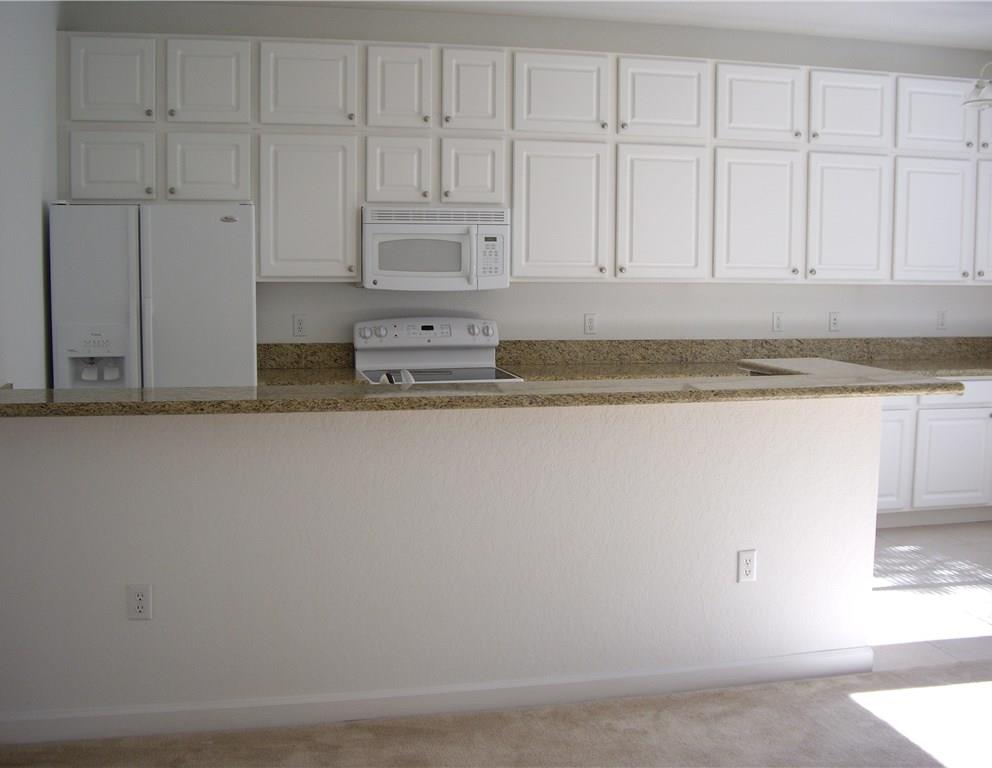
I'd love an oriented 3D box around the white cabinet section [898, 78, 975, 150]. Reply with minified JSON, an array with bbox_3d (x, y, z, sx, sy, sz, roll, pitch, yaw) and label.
[{"bbox_3d":[2.461,-1.540,6.464,0.527,0.429,0.310,-1,5,-13],"label":"white cabinet section"}]

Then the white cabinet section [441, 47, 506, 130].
[{"bbox_3d":[-0.150,-1.518,5.871,0.343,0.422,0.320,-1,6,-13],"label":"white cabinet section"}]

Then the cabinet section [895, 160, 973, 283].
[{"bbox_3d":[2.458,-0.950,6.512,0.542,0.717,0.310,-1,5,-13],"label":"cabinet section"}]

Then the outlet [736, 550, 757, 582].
[{"bbox_3d":[0.872,0.634,3.906,0.071,0.115,0.012,-1,6,-13],"label":"outlet"}]

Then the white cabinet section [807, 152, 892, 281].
[{"bbox_3d":[1.936,-0.947,6.388,0.541,0.712,0.310,-1,5,-13],"label":"white cabinet section"}]

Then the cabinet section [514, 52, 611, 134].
[{"bbox_3d":[0.309,-1.521,5.979,0.528,0.424,0.320,-1,6,-13],"label":"cabinet section"}]

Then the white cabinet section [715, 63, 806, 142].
[{"bbox_3d":[1.398,-1.541,6.242,0.533,0.424,0.320,-1,6,-13],"label":"white cabinet section"}]

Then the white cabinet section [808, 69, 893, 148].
[{"bbox_3d":[1.930,-1.543,6.379,0.533,0.429,0.320,-1,6,-13],"label":"white cabinet section"}]

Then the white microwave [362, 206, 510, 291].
[{"bbox_3d":[-0.337,-0.702,5.883,0.758,0.422,0.395,-1,6,-13],"label":"white microwave"}]

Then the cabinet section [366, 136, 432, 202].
[{"bbox_3d":[-0.523,-1.097,5.824,0.340,0.338,0.320,-1,6,-13],"label":"cabinet section"}]

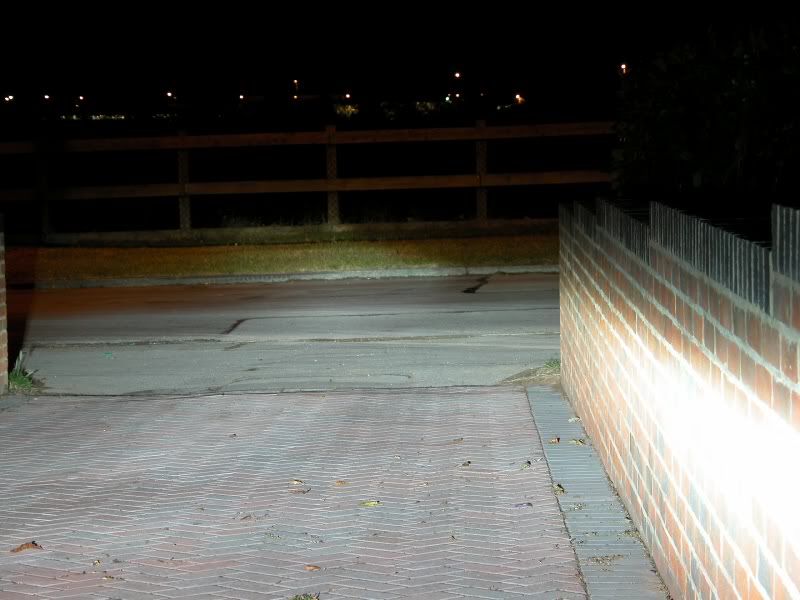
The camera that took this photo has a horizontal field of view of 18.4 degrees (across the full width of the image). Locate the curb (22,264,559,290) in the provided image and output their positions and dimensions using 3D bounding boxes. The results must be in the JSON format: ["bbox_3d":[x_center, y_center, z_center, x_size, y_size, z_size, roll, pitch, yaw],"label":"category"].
[{"bbox_3d":[-1.074,-0.234,24.250,5.300,0.110,0.160,-2,4,0],"label":"curb"}]

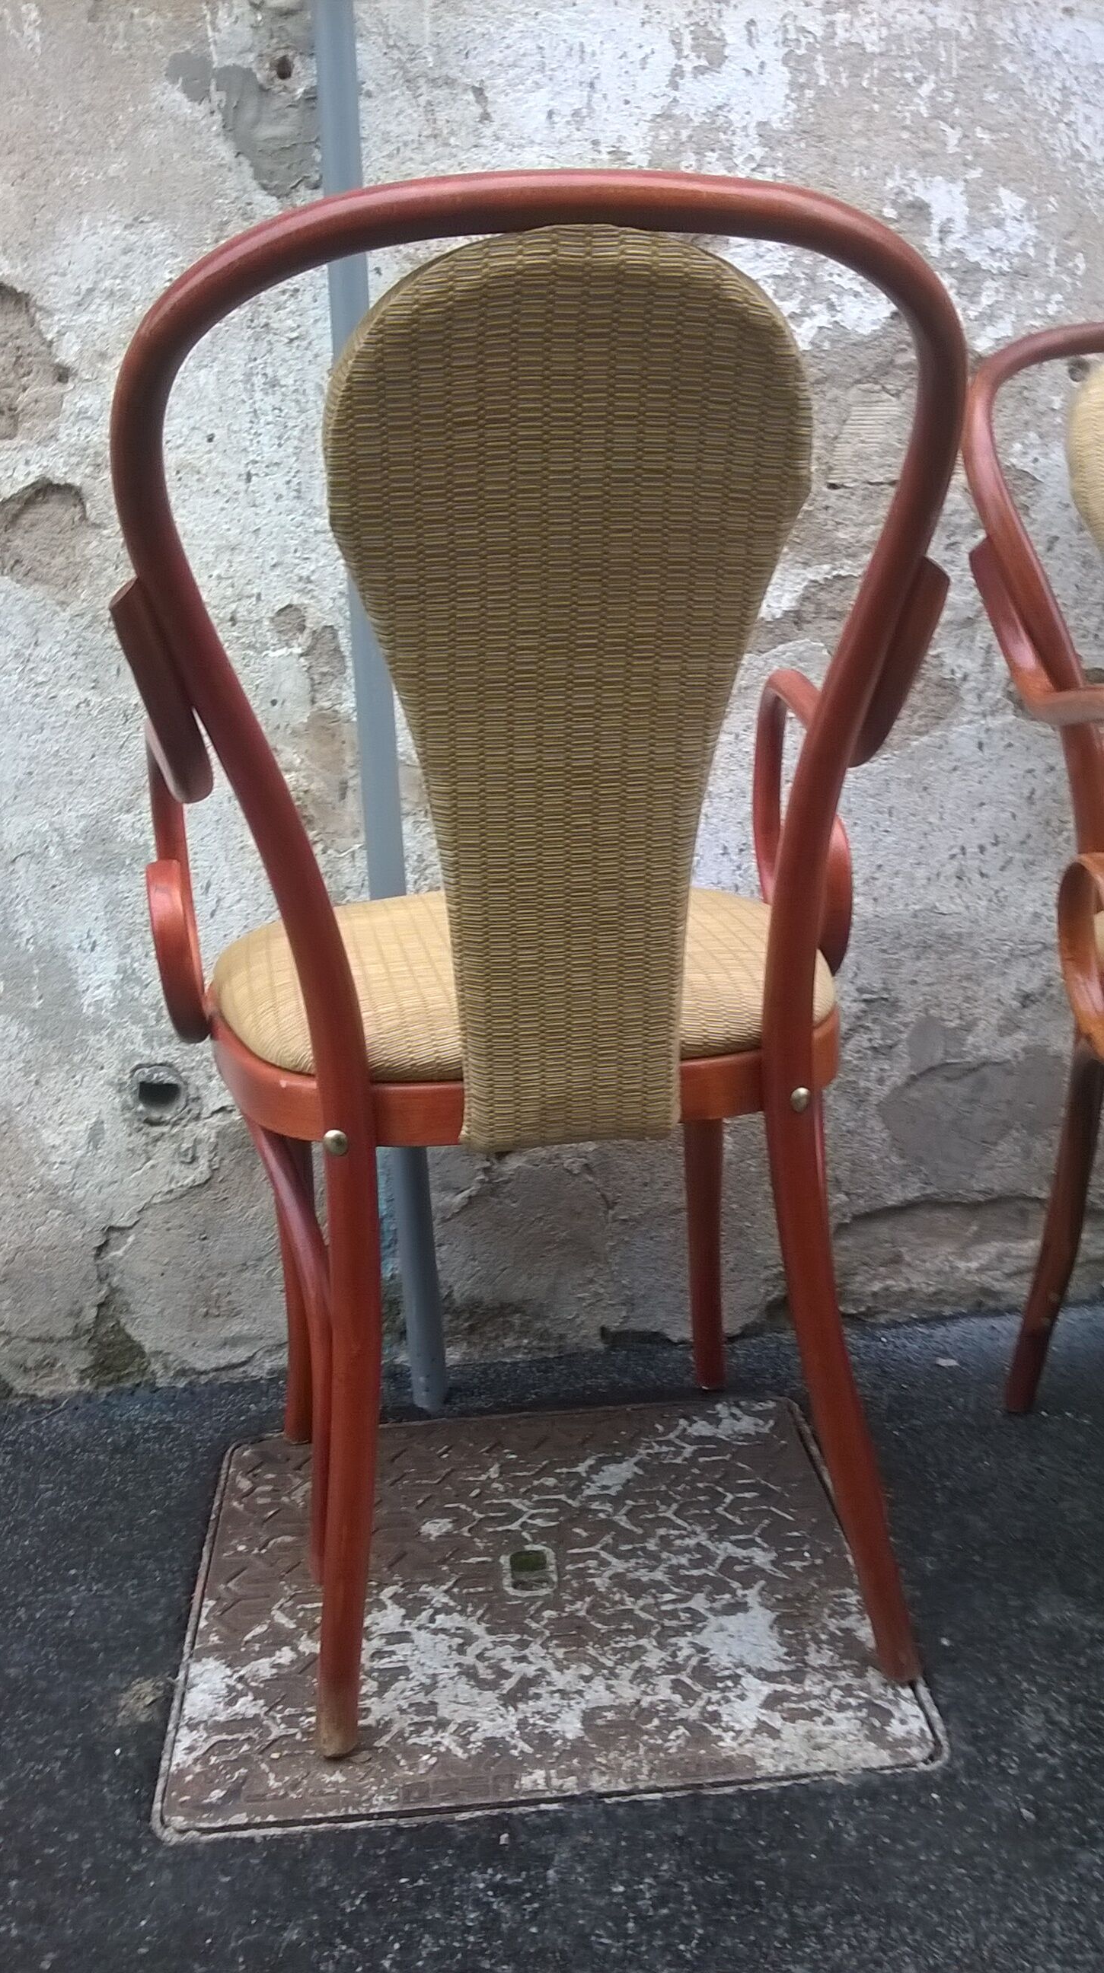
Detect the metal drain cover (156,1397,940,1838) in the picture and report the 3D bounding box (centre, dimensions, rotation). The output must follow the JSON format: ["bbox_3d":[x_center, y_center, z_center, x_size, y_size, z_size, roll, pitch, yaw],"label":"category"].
[{"bbox_3d":[-0.015,0.465,1.332,0.510,0.022,0.459,-4,17,-3],"label":"metal drain cover"}]

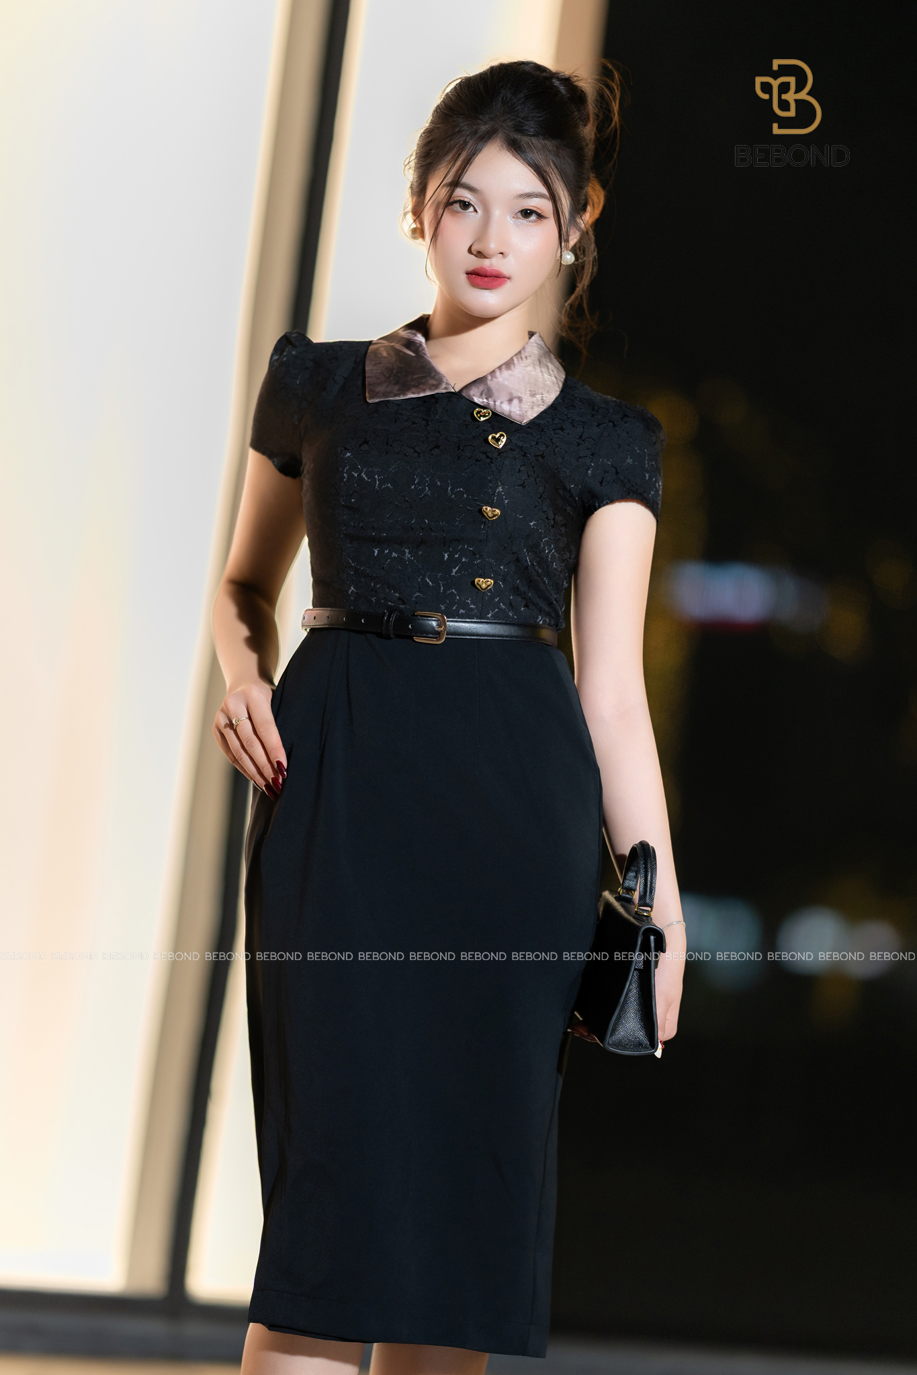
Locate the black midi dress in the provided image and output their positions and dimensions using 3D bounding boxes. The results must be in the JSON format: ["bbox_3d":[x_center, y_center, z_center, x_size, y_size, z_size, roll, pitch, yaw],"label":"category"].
[{"bbox_3d":[-0.033,0.140,3.140,0.405,1.000,0.275,5,-2,8],"label":"black midi dress"}]

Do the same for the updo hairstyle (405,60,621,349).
[{"bbox_3d":[0.050,-0.468,3.120,0.195,0.270,0.235,7,3,9],"label":"updo hairstyle"}]

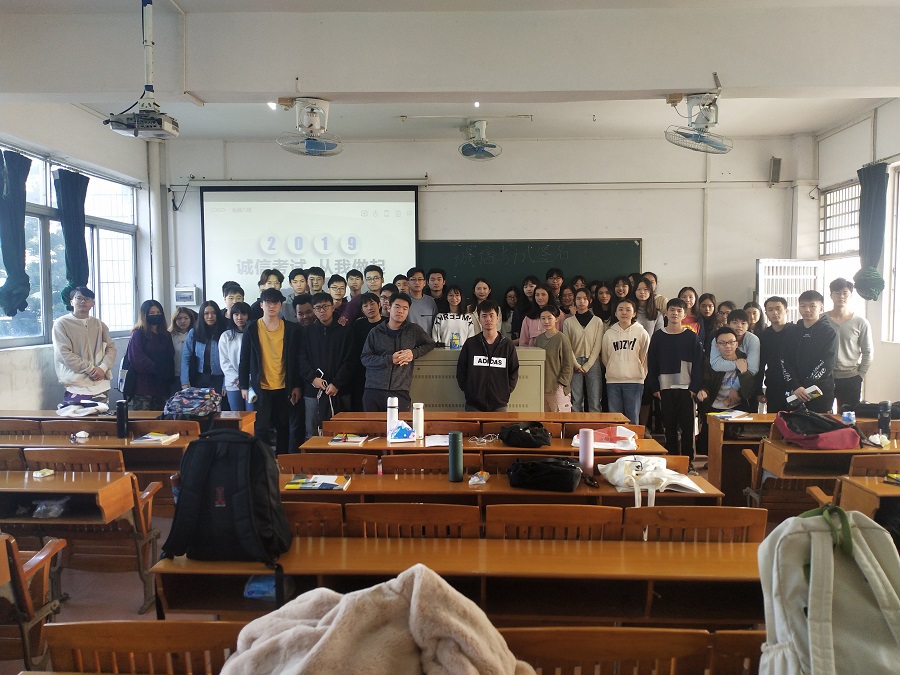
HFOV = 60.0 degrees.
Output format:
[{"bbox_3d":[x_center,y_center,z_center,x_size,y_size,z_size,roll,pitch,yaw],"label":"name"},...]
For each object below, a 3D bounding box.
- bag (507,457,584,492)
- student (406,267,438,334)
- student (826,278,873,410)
[{"bbox_3d":[0.470,0.663,3.855,0.320,0.126,0.180,1,3,14],"label":"bag"},{"bbox_3d":[-0.339,0.142,8.130,0.470,1.740,0.280,0,3,2],"label":"student"},{"bbox_3d":[3.374,0.424,6.756,0.540,1.866,0.300,1,3,15],"label":"student"}]

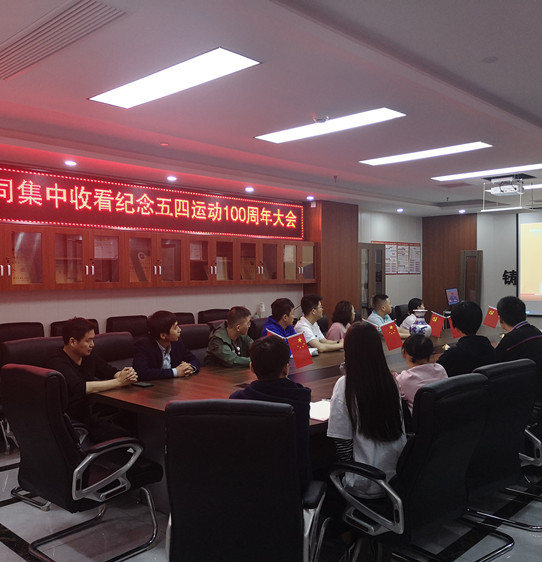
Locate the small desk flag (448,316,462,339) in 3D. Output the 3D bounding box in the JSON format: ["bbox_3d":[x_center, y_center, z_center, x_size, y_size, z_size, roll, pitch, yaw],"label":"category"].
[{"bbox_3d":[1.797,0.435,5.650,0.140,0.220,0.030,-12,0,23],"label":"small desk flag"}]

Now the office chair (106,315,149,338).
[{"bbox_3d":[-1.427,0.962,6.529,0.700,1.075,0.600,0,1,42],"label":"office chair"}]

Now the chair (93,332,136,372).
[{"bbox_3d":[-1.133,0.979,4.667,0.600,1.060,0.700,-1,1,-43],"label":"chair"}]

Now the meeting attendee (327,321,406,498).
[{"bbox_3d":[0.450,0.843,2.950,0.460,1.290,0.660,-1,1,-30],"label":"meeting attendee"}]

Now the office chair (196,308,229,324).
[{"bbox_3d":[-0.512,0.946,7.535,0.700,1.075,0.600,0,1,42],"label":"office chair"}]

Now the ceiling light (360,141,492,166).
[{"bbox_3d":[1.394,-1.183,5.392,1.200,0.050,0.300,0,1,42],"label":"ceiling light"}]

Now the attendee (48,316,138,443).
[{"bbox_3d":[-1.365,0.880,4.174,0.800,1.270,0.570,0,0,27],"label":"attendee"}]

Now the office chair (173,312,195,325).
[{"bbox_3d":[-0.976,0.954,7.025,0.700,1.075,0.600,0,1,42],"label":"office chair"}]

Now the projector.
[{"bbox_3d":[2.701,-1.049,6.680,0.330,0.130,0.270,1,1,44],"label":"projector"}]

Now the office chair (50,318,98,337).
[{"bbox_3d":[-1.785,0.923,5.676,0.640,1.060,0.610,1,1,44],"label":"office chair"}]

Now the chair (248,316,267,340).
[{"bbox_3d":[0.150,0.918,5.808,0.640,1.060,0.610,1,1,44],"label":"chair"}]

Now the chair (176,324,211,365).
[{"bbox_3d":[-0.523,0.929,5.082,0.640,1.060,0.610,1,1,44],"label":"chair"}]

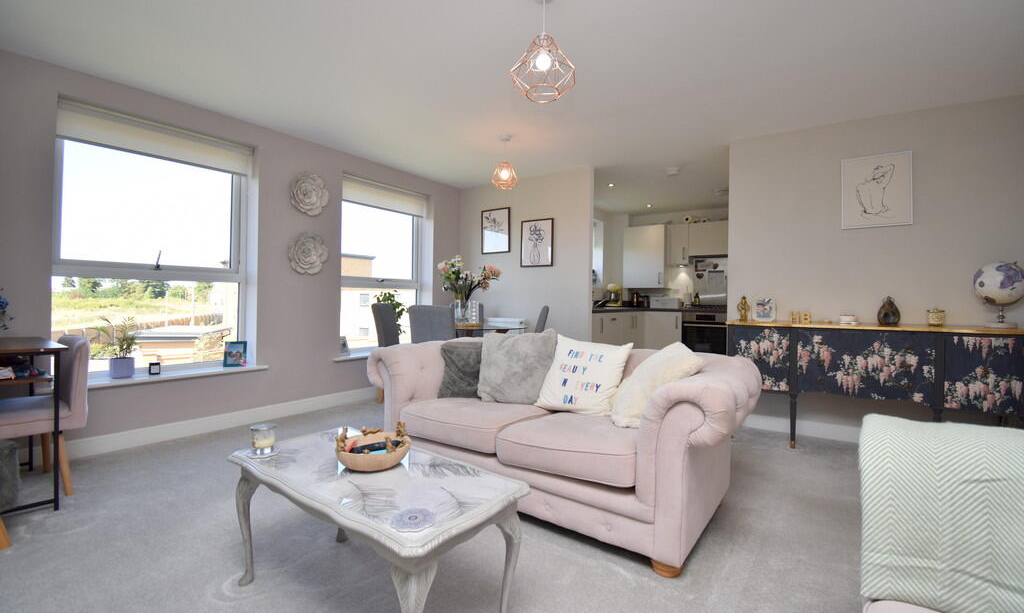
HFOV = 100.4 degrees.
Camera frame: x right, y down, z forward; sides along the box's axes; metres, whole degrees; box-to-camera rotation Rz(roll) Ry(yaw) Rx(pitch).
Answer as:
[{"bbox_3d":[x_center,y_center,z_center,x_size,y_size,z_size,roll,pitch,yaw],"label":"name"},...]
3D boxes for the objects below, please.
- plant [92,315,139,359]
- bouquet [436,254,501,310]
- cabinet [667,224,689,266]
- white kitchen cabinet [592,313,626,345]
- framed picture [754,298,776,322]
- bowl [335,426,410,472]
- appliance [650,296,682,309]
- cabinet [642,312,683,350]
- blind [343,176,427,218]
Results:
[{"bbox_3d":[-2.603,0.203,2.794,0.210,0.280,0.240,2,1,36],"label":"plant"},{"bbox_3d":[-0.433,-0.249,4.250,0.600,0.520,0.470,1,1,0],"label":"bouquet"},{"bbox_3d":[2.468,-0.877,6.212,0.295,0.585,0.330,1,1,35],"label":"cabinet"},{"bbox_3d":[0.899,0.509,5.087,0.580,0.860,0.950,1,1,35],"label":"white kitchen cabinet"},{"bbox_3d":[1.921,0.025,3.253,0.165,0.190,0.030,1,1,35],"label":"framed picture"},{"bbox_3d":[-0.456,0.465,1.405,0.235,0.106,0.235,1,1,-18],"label":"bowl"},{"bbox_3d":[2.201,-0.050,6.075,0.400,0.165,0.200,1,1,35],"label":"appliance"},{"bbox_3d":[2.247,0.506,6.144,0.500,0.860,0.580,1,1,35],"label":"cabinet"},{"bbox_3d":[-1.321,-1.155,4.543,0.060,0.235,1.100,2,1,36],"label":"blind"}]

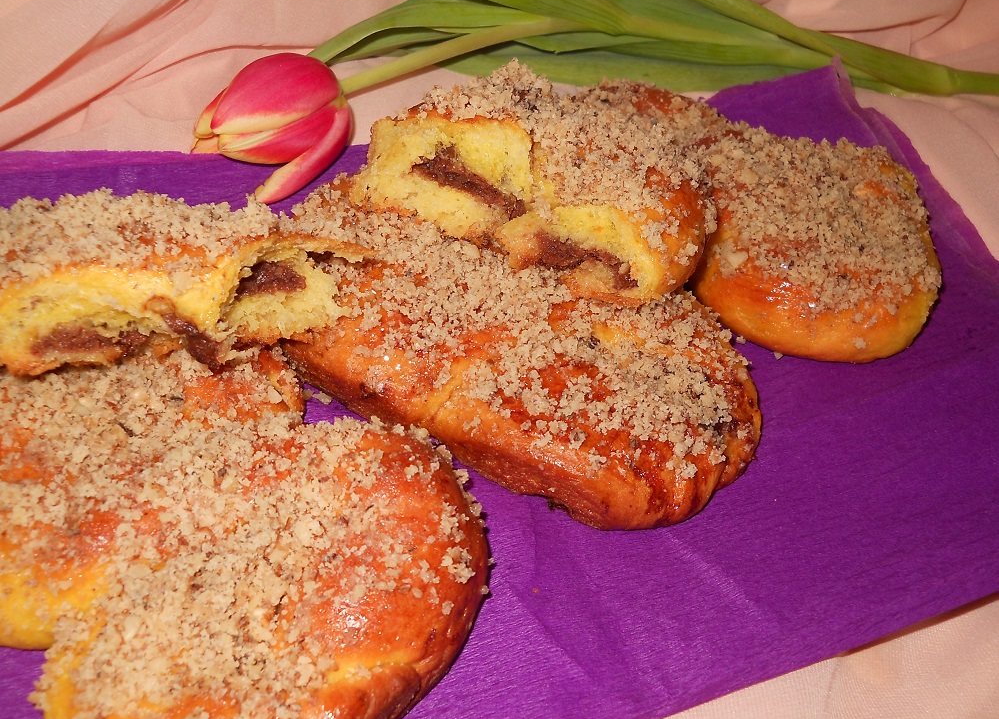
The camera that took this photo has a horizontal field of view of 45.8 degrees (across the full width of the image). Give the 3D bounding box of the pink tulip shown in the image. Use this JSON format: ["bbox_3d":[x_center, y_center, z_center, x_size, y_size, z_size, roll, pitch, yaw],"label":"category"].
[{"bbox_3d":[-0.090,-0.098,0.479,0.067,0.043,0.050,-30,62,-37],"label":"pink tulip"}]

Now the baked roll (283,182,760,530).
[{"bbox_3d":[0.002,-0.009,0.370,0.166,0.039,0.078,26,51,23],"label":"baked roll"}]

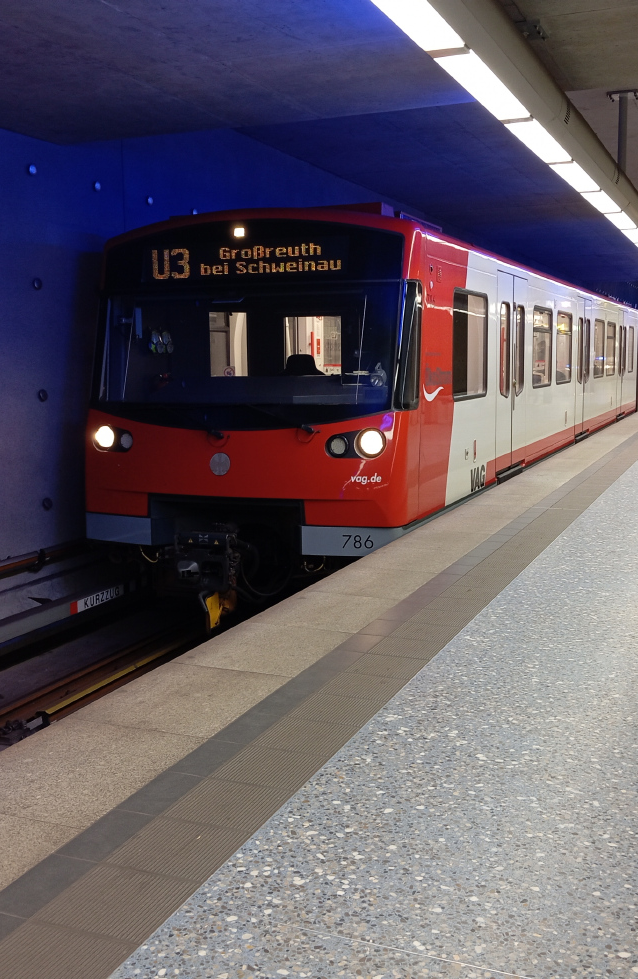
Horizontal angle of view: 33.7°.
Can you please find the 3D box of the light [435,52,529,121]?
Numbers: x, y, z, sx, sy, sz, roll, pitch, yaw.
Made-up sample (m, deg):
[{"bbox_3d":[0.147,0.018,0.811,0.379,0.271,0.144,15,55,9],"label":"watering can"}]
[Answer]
[{"bbox_3d":[0.875,-2.094,5.425,0.199,0.080,1.458,2,8,22],"label":"light"}]

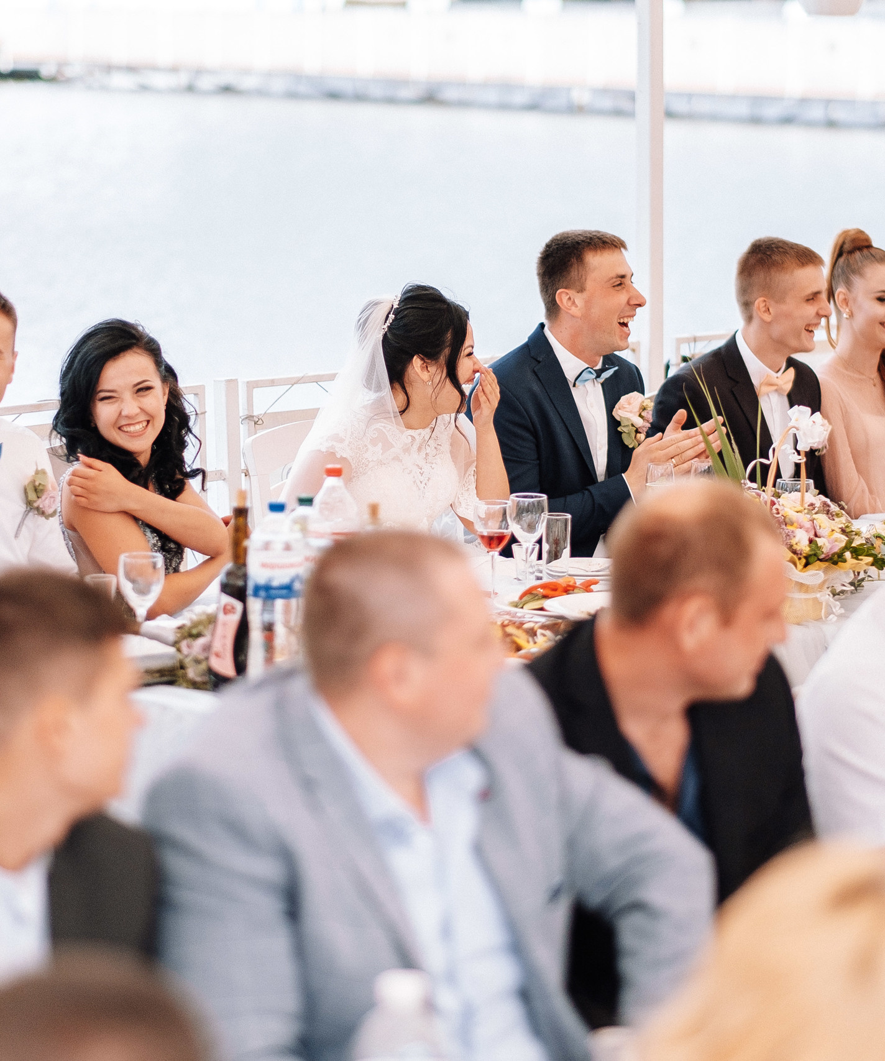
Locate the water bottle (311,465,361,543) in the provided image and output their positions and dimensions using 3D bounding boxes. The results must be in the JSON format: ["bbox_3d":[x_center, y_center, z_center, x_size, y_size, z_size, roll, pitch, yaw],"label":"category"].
[{"bbox_3d":[-0.190,0.038,6.525,0.091,0.315,0.091,0,9,0],"label":"water bottle"}]

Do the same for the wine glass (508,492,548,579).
[{"bbox_3d":[0.165,0.008,7.136,0.080,0.178,0.080,0,9,0],"label":"wine glass"}]

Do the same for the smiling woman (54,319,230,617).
[{"bbox_3d":[-0.461,0.264,6.467,0.780,1.254,0.470,9,13,44],"label":"smiling woman"}]

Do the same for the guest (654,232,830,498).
[{"bbox_3d":[0.749,0.081,7.670,0.740,1.357,0.520,8,13,43],"label":"guest"}]

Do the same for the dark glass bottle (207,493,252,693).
[{"bbox_3d":[-0.343,0.093,6.123,0.082,0.335,0.082,0,9,0],"label":"dark glass bottle"}]

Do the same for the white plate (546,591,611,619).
[{"bbox_3d":[0.304,0.136,6.500,0.250,0.030,0.250,-6,10,-33],"label":"white plate"}]

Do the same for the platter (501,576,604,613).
[{"bbox_3d":[0.213,0.115,6.459,0.260,0.065,0.260,0,9,0],"label":"platter"}]

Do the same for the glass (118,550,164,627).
[{"bbox_3d":[-0.504,0.113,6.162,0.075,0.170,0.075,0,9,0],"label":"glass"}]

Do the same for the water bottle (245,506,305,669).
[{"bbox_3d":[-0.275,0.110,6.074,0.090,0.322,0.090,0,9,0],"label":"water bottle"}]

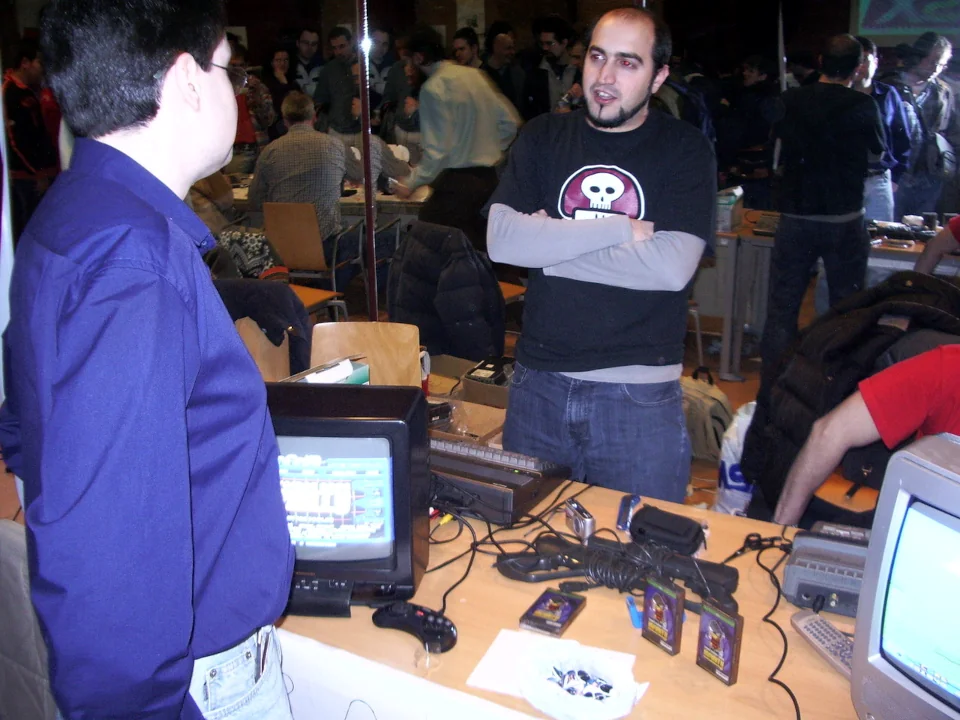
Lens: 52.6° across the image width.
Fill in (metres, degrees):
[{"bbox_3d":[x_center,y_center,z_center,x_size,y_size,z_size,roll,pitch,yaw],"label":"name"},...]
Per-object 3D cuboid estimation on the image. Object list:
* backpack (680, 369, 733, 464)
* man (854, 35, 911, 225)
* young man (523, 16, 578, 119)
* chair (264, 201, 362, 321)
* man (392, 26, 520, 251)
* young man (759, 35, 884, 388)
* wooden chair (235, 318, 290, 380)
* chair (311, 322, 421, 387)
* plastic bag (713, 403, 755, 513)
[{"bbox_3d":[0.928,0.200,4.050,0.320,0.380,0.230,4,19,16],"label":"backpack"},{"bbox_3d":[2.101,-0.892,5.250,0.500,1.670,0.340,0,18,5],"label":"man"},{"bbox_3d":[0.499,-1.230,6.250,0.540,1.780,0.360,2,18,10],"label":"young man"},{"bbox_3d":[-1.019,-0.554,5.800,0.540,0.840,0.550,5,19,19],"label":"chair"},{"bbox_3d":[-0.124,-1.060,5.850,0.700,1.730,0.620,-10,19,-24],"label":"man"},{"bbox_3d":[1.411,-0.479,4.000,0.520,1.680,0.400,6,19,21],"label":"young man"},{"bbox_3d":[-0.888,0.145,3.660,0.450,0.810,0.500,2,18,10],"label":"wooden chair"},{"bbox_3d":[-0.359,0.194,3.500,0.450,0.790,0.500,1,18,8],"label":"chair"},{"bbox_3d":[0.961,0.360,3.500,0.250,0.410,0.220,-1,18,0],"label":"plastic bag"}]

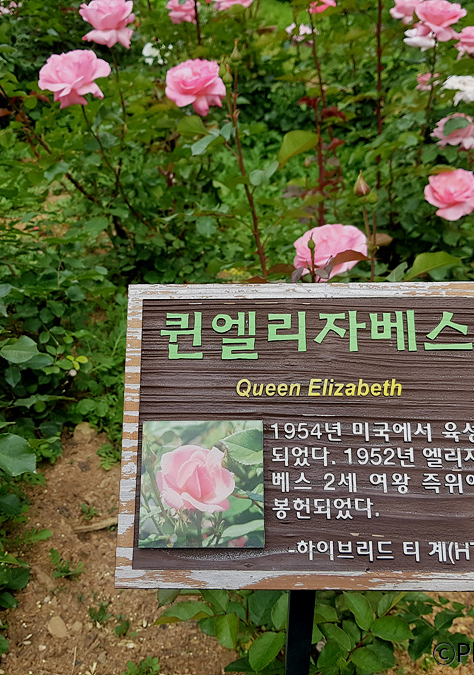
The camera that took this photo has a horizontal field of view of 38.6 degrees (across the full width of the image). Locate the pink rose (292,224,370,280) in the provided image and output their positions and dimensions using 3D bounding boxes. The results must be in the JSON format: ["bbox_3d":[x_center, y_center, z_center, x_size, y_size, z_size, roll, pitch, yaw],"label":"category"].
[{"bbox_3d":[0.122,-0.117,0.900,0.099,0.063,0.092,3,45,5],"label":"pink rose"}]

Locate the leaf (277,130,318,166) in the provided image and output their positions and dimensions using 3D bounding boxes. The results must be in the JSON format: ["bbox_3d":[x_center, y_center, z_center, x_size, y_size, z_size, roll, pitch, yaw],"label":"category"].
[{"bbox_3d":[0.085,-0.266,0.950,0.072,0.012,0.040,-35,76,-6],"label":"leaf"}]

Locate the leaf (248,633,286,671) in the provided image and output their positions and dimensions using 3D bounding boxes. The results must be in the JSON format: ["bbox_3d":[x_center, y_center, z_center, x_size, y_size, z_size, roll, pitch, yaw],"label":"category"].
[{"bbox_3d":[0.037,0.390,0.840,0.033,0.010,0.055,34,63,23],"label":"leaf"}]

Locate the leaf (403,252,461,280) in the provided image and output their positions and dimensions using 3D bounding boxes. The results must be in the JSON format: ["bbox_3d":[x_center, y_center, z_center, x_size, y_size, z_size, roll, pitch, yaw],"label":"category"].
[{"bbox_3d":[0.240,-0.088,0.830,0.070,0.016,0.036,-22,37,-5],"label":"leaf"}]

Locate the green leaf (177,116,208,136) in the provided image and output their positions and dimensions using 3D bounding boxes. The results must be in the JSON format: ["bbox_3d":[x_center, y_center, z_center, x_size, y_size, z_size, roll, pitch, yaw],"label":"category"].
[{"bbox_3d":[-0.067,-0.318,1.020,0.049,0.010,0.031,23,75,3],"label":"green leaf"}]

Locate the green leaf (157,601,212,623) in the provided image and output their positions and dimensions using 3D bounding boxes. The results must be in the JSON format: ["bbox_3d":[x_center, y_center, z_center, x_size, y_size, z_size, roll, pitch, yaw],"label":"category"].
[{"bbox_3d":[-0.062,0.324,0.800,0.067,0.013,0.037,-5,35,-9],"label":"green leaf"}]

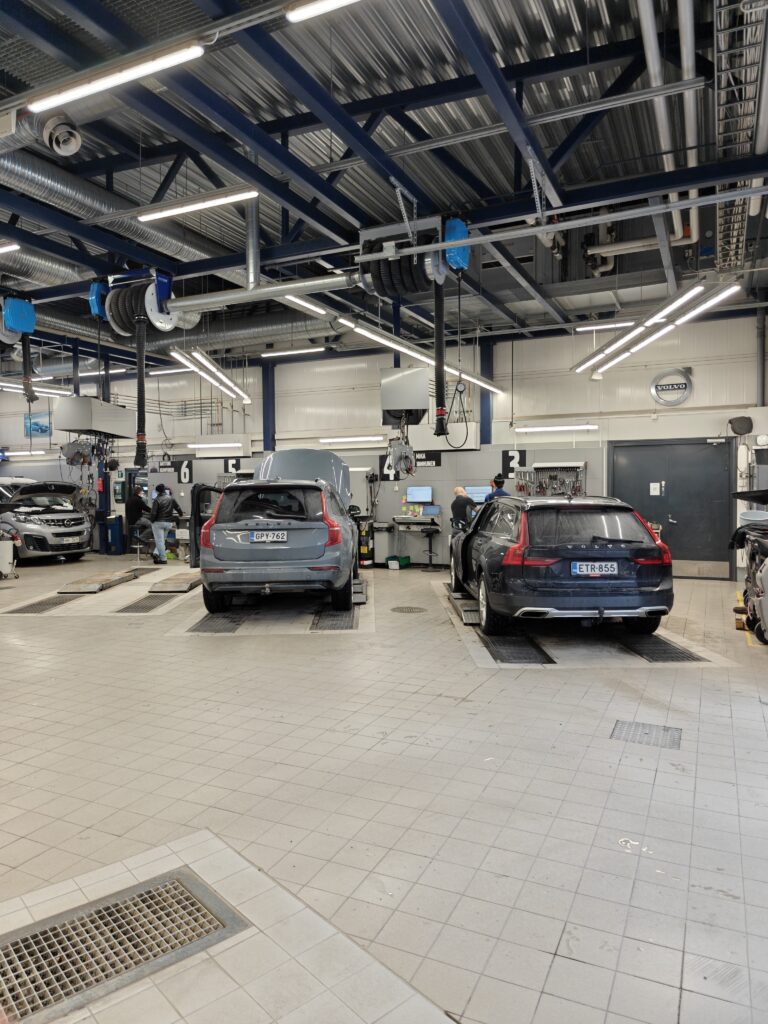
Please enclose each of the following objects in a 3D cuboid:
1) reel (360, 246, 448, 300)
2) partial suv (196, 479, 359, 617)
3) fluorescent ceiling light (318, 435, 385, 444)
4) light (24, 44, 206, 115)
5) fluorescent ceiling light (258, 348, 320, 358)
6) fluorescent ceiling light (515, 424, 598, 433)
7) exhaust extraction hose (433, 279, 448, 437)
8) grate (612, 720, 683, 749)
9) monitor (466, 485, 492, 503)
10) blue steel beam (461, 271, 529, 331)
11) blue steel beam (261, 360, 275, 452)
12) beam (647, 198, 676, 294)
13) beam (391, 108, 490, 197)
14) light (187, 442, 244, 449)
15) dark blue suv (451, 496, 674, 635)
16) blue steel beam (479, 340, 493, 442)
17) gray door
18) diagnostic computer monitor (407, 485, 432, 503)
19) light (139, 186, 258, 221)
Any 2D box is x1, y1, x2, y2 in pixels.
[{"bbox_3d":[0.224,-2.796,7.814,0.840,0.620,0.620,1,2,25],"label":"reel"},{"bbox_3d":[-1.410,0.376,10.490,1.970,1.770,4.950,-1,2,-1],"label":"partial suv"},{"bbox_3d":[-0.691,-1.538,14.349,1.540,0.100,0.100,0,2,26],"label":"fluorescent ceiling light"},{"bbox_3d":[-1.799,-2.932,4.559,1.570,0.100,0.110,1,2,25],"label":"light"},{"bbox_3d":[-1.915,-3.349,14.315,1.570,0.100,0.120,1,2,25],"label":"fluorescent ceiling light"},{"bbox_3d":[3.243,-1.564,12.790,1.570,0.100,0.110,1,2,25],"label":"fluorescent ceiling light"},{"bbox_3d":[0.649,-1.774,7.812,0.150,1.780,0.150,1,2,25],"label":"exhaust extraction hose"},{"bbox_3d":[1.717,1.456,4.441,0.410,0.020,0.400,0,2,26],"label":"grate"},{"bbox_3d":[1.904,-0.339,13.563,0.560,0.340,0.070,1,2,25],"label":"monitor"},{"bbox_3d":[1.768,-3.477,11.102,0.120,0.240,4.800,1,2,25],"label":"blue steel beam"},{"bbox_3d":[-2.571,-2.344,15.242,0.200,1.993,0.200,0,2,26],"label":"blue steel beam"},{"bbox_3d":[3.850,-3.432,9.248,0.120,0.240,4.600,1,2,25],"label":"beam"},{"bbox_3d":[0.609,-3.852,7.286,0.110,1.694,0.110,-47,-17,20],"label":"beam"},{"bbox_3d":[-3.829,-1.508,15.383,1.540,0.100,0.100,0,2,26],"label":"light"},{"bbox_3d":[2.000,0.530,8.830,1.950,1.540,4.940,0,2,0],"label":"dark blue suv"},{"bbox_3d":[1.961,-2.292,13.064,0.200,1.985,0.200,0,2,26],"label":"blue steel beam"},{"bbox_3d":[5.186,-0.056,12.371,2.100,2.500,0.120,1,2,25],"label":"gray door"},{"bbox_3d":[0.709,-0.341,13.526,0.550,0.335,0.060,0,2,26],"label":"diagnostic computer monitor"},{"bbox_3d":[-1.956,-3.189,7.071,1.540,0.100,0.100,0,2,26],"label":"light"}]

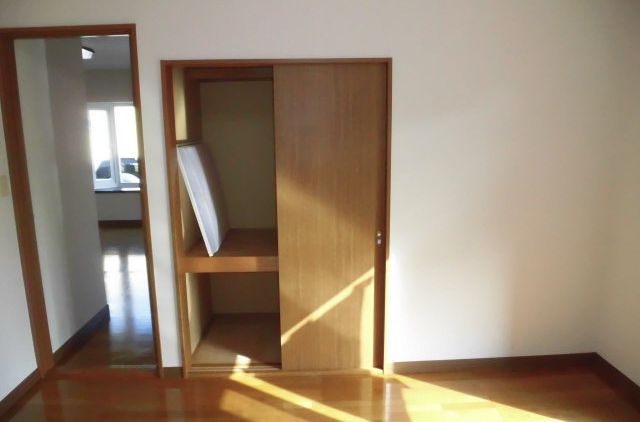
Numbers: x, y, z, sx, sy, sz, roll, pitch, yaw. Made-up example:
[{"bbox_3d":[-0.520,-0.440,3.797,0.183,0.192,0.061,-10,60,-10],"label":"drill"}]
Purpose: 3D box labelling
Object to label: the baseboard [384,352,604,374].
[{"bbox_3d":[1.073,0.944,2.728,1.308,0.082,0.015,-1,10,-2],"label":"baseboard"}]

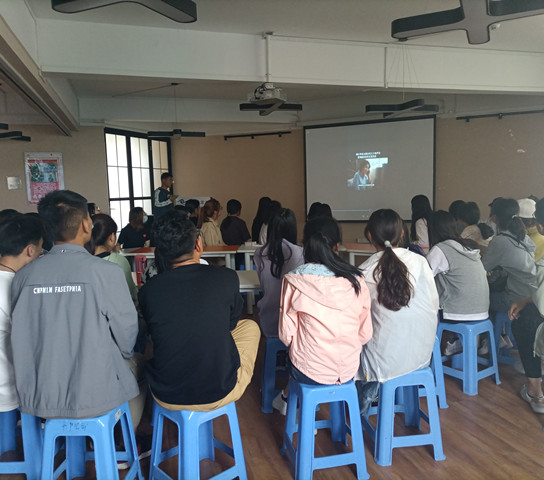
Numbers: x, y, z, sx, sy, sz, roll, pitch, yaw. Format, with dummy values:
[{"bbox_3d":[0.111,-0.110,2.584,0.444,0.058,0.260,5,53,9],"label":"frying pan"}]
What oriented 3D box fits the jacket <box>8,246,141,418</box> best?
[{"bbox_3d":[-0.900,0.387,2.220,0.570,0.740,0.400,-2,6,-2],"label":"jacket"}]

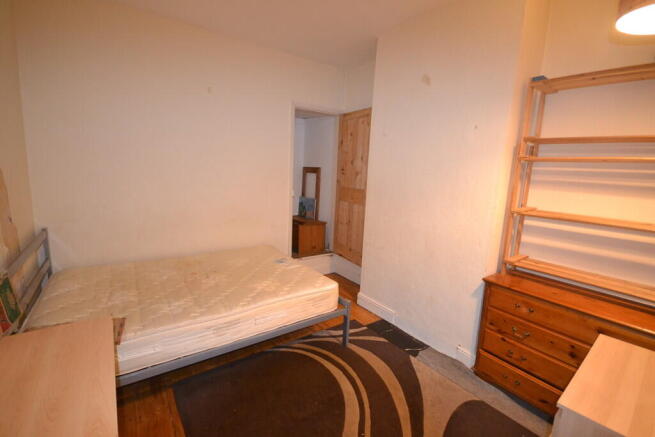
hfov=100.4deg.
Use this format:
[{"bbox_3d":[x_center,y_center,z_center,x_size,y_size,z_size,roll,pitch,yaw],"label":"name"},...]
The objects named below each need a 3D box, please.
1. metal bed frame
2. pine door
[{"bbox_3d":[-1.065,0.595,2.300,2.113,0.936,1.433,-4,12,-34],"label":"metal bed frame"},{"bbox_3d":[0.331,-0.381,3.581,0.042,1.965,0.704,-4,12,-34],"label":"pine door"}]

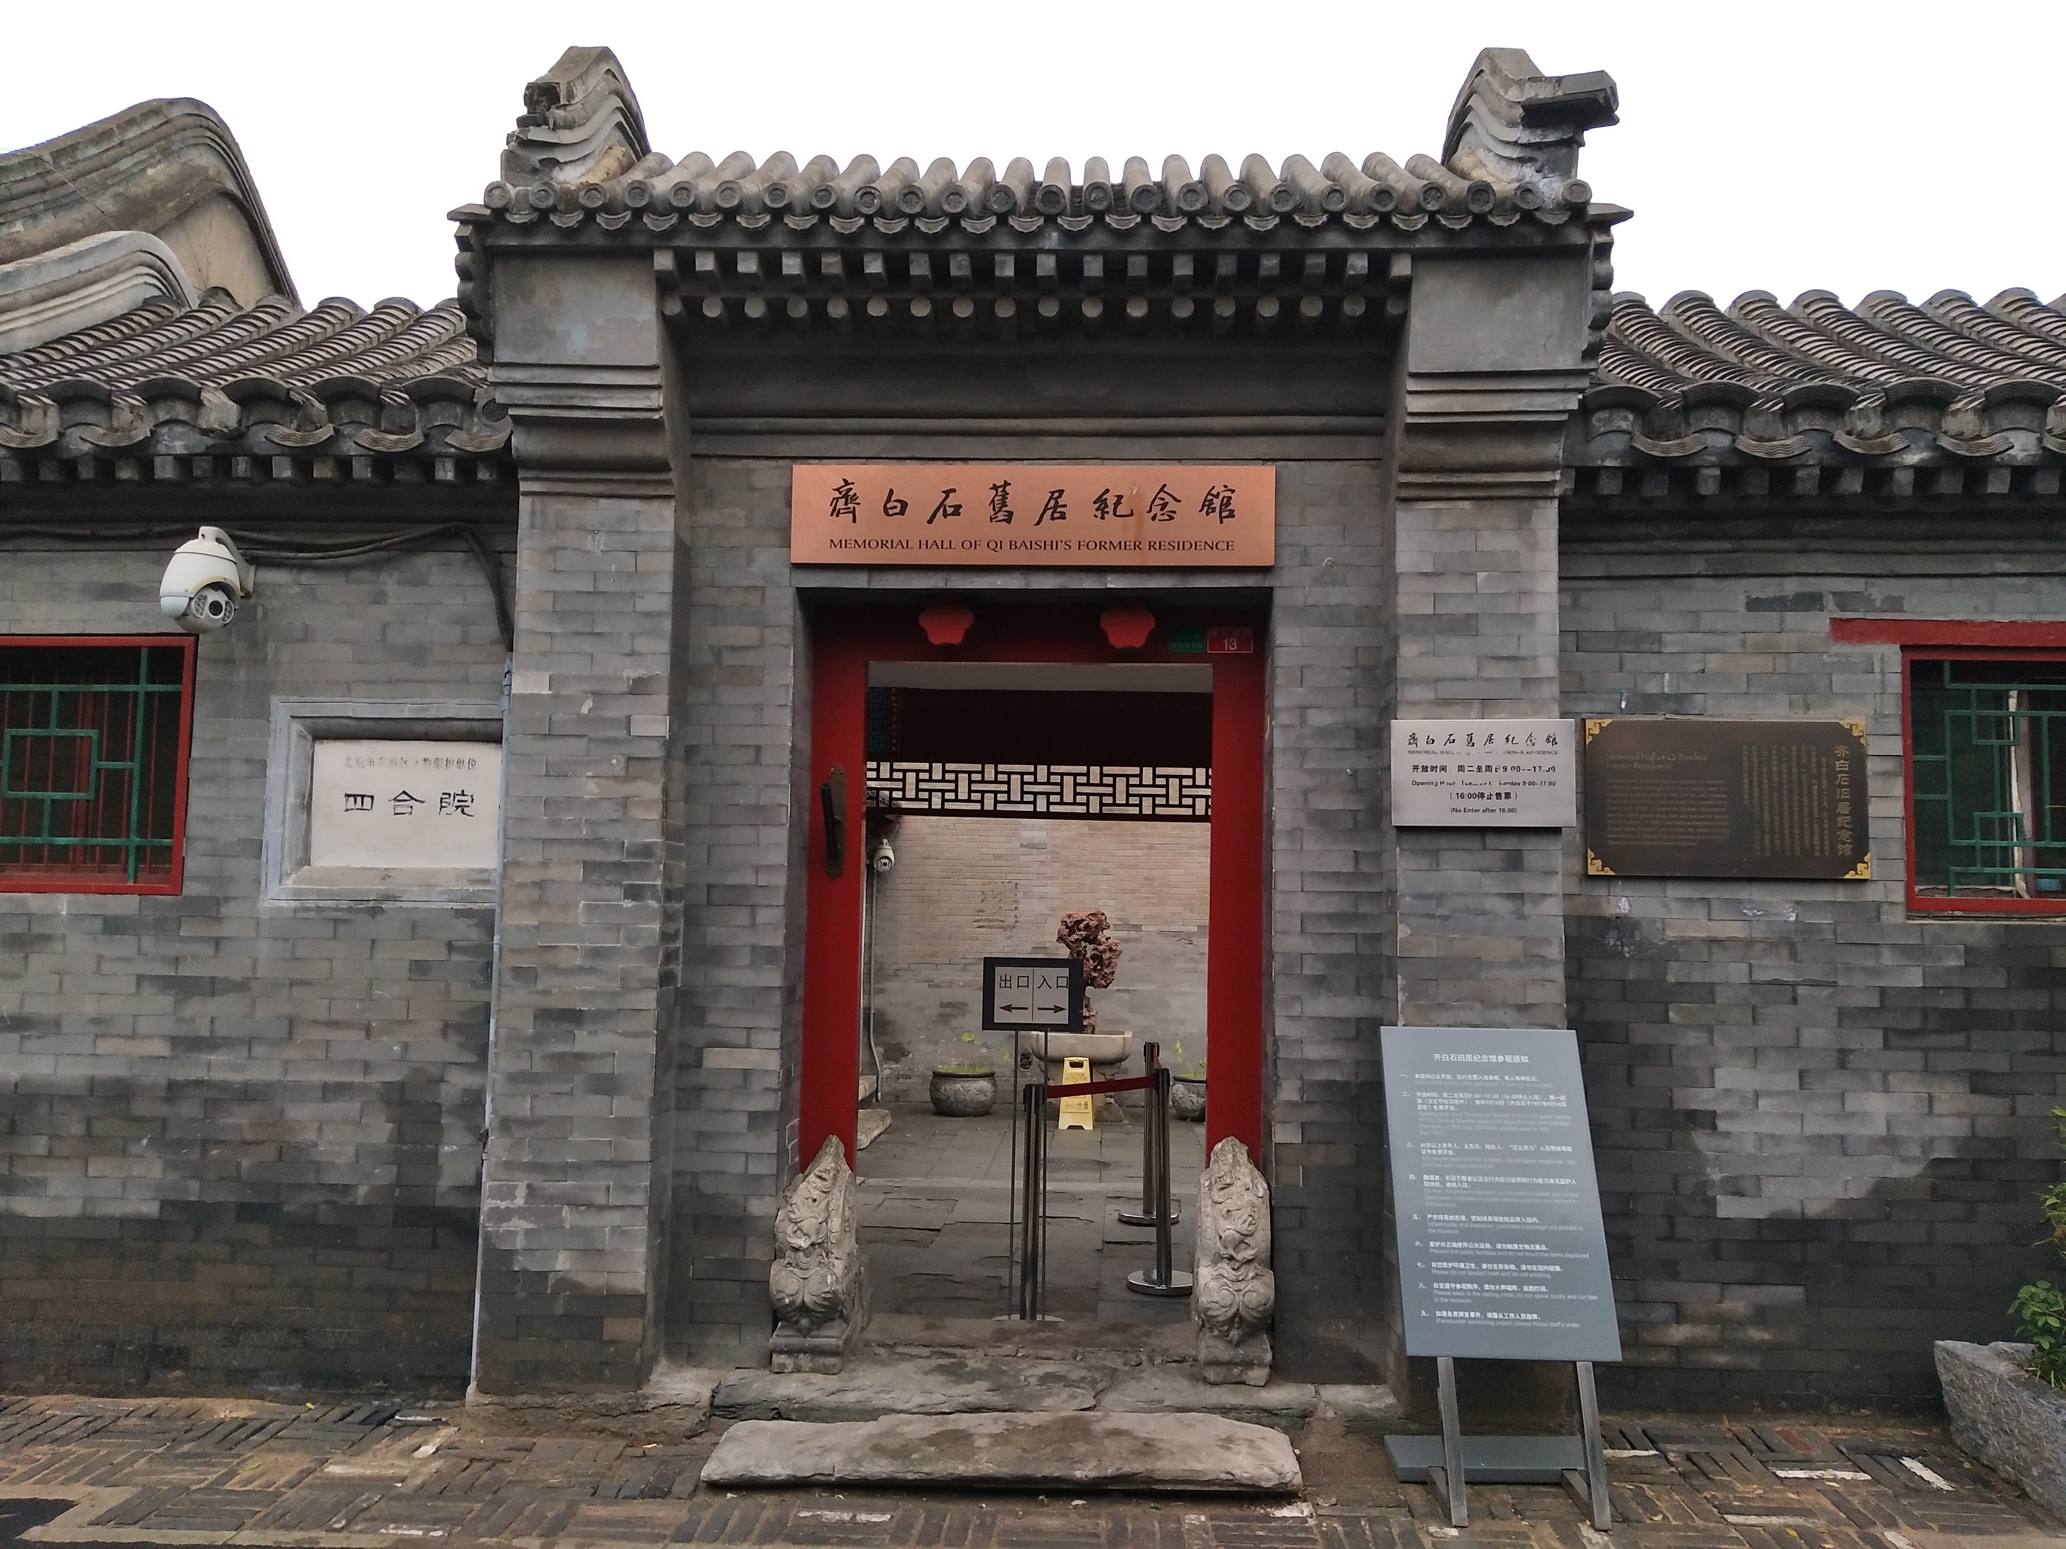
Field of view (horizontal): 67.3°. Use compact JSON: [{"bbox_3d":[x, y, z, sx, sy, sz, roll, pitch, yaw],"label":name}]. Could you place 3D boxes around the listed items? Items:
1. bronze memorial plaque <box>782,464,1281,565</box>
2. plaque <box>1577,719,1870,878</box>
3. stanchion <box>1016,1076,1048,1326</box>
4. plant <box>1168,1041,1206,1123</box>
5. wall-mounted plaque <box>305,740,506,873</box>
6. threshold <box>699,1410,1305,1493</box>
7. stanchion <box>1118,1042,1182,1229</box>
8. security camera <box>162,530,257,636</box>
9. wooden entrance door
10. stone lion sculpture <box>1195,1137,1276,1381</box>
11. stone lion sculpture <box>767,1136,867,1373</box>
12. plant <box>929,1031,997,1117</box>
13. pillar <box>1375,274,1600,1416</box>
[{"bbox_3d":[-0.002,-0.828,5.012,1.560,0.326,0.050,1,-5,3],"label":"bronze memorial plaque"},{"bbox_3d":[2.150,0.075,4.822,0.857,0.500,0.045,1,-5,3],"label":"plaque"},{"bbox_3d":[-0.011,1.699,6.134,0.320,0.930,0.320,1,-5,3],"label":"stanchion"},{"bbox_3d":[1.547,2.710,13.813,0.595,0.642,0.595,1,-5,3],"label":"plant"},{"bbox_3d":[-2.074,0.102,5.132,0.630,0.413,0.050,1,-5,4],"label":"wall-mounted plaque"},{"bbox_3d":[-0.081,1.895,4.369,1.630,0.100,0.380,1,-5,3],"label":"threshold"},{"bbox_3d":[0.616,1.855,8.118,0.325,0.910,0.325,1,-5,3],"label":"stanchion"},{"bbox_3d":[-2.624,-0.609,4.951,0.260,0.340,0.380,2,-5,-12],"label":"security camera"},{"bbox_3d":[0.002,0.589,5.190,1.527,2.349,0.152,1,-5,3],"label":"wooden entrance door"},{"bbox_3d":[0.628,1.522,4.962,0.245,0.725,0.400,1,-5,3],"label":"stone lion sculpture"},{"bbox_3d":[-0.667,1.485,4.877,0.228,0.655,0.416,1,-5,3],"label":"stone lion sculpture"},{"bbox_3d":[-0.610,2.647,13.794,0.594,0.694,0.594,1,-5,3],"label":"plant"},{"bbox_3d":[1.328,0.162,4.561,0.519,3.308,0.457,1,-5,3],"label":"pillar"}]

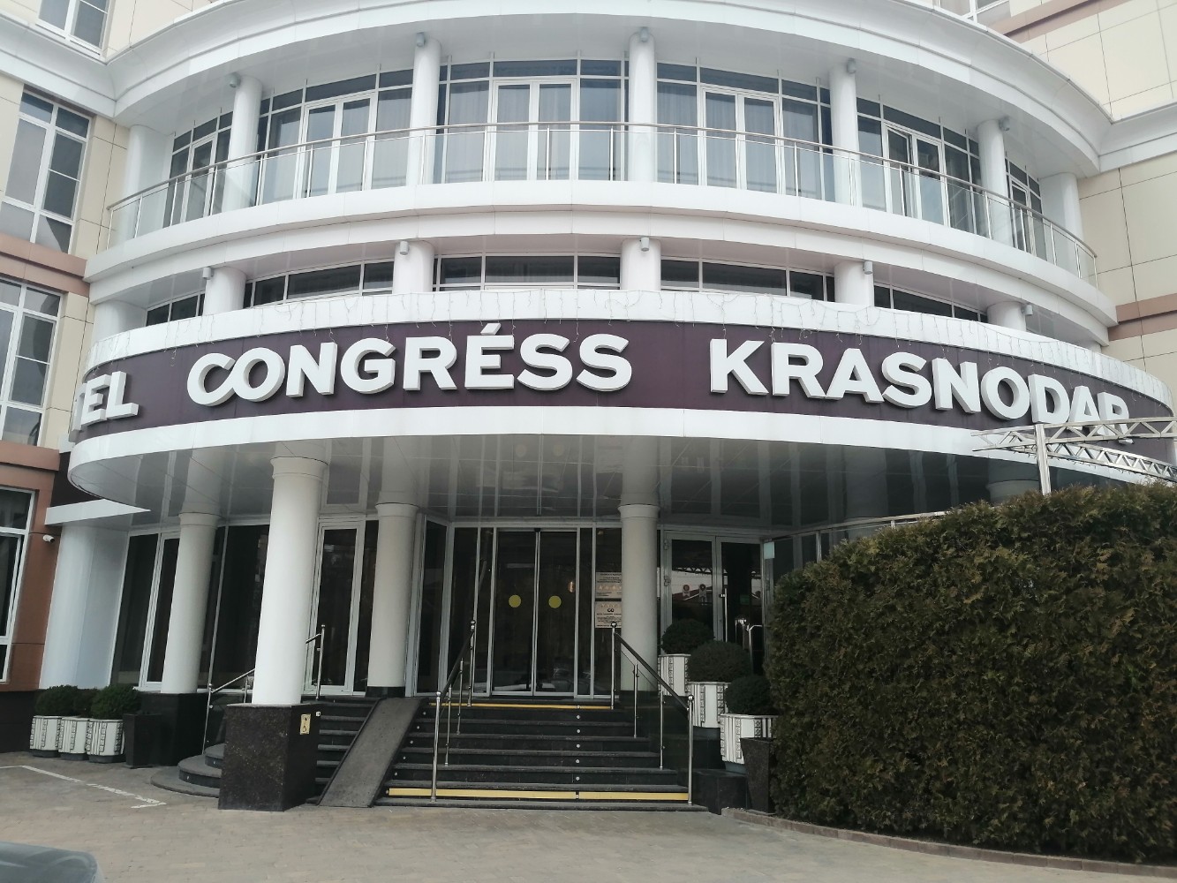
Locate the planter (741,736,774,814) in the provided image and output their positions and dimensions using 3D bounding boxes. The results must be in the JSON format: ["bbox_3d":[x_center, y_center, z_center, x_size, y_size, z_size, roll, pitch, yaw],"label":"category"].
[{"bbox_3d":[1.768,3.276,8.703,0.370,0.670,0.370,10,-15,-37],"label":"planter"}]

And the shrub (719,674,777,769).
[{"bbox_3d":[1.741,3.017,9.500,0.630,1.010,0.630,1,-13,0],"label":"shrub"}]

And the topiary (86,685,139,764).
[{"bbox_3d":[-6.492,3.830,12.043,0.660,1.020,0.660,7,-14,-26],"label":"topiary"}]

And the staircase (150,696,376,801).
[{"bbox_3d":[-3.741,3.586,10.400,2.750,0.872,2.200,-1,-13,7],"label":"staircase"}]

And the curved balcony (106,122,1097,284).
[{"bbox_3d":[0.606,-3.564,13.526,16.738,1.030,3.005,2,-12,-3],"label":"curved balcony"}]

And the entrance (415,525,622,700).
[{"bbox_3d":[-0.845,2.656,13.919,3.350,2.648,0.500,0,-13,2],"label":"entrance"}]

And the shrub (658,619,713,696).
[{"bbox_3d":[1.178,2.648,10.635,0.670,1.020,0.670,1,-12,0],"label":"shrub"}]

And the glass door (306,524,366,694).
[{"bbox_3d":[-3.457,2.265,12.082,0.720,2.270,0.100,-3,-13,16],"label":"glass door"}]

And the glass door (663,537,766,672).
[{"bbox_3d":[1.801,2.469,12.547,1.550,2.240,0.100,5,-13,-20],"label":"glass door"}]

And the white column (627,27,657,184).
[{"bbox_3d":[0.844,-5.091,13.921,0.430,2.840,0.430,1,-13,0],"label":"white column"}]

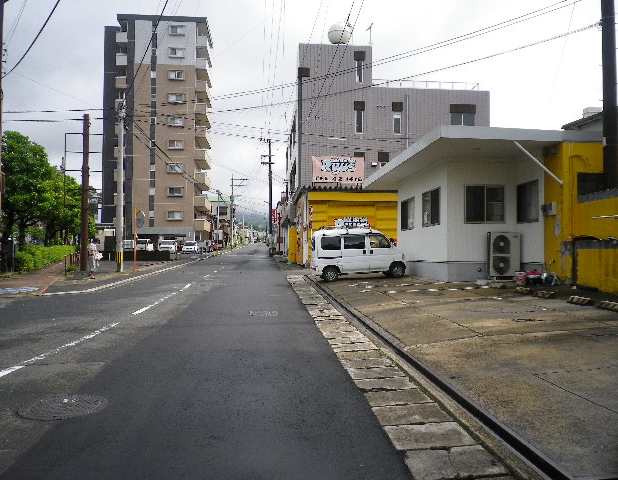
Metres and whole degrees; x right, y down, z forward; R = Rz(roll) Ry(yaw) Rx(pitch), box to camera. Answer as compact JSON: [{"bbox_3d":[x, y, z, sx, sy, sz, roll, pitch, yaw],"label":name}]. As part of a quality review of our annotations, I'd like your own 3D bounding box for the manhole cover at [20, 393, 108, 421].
[{"bbox_3d":[-2.170,1.495,4.600,0.720,0.030,0.720,0,0,-6],"label":"manhole cover"}]

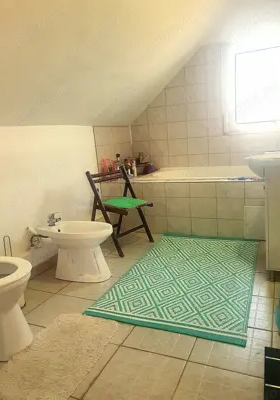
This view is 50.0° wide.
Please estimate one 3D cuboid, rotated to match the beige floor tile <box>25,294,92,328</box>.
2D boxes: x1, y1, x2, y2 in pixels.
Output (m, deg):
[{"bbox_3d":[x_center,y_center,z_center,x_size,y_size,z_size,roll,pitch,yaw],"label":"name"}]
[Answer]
[{"bbox_3d":[-0.480,0.664,1.799,0.330,0.010,0.330,1,12,24],"label":"beige floor tile"}]

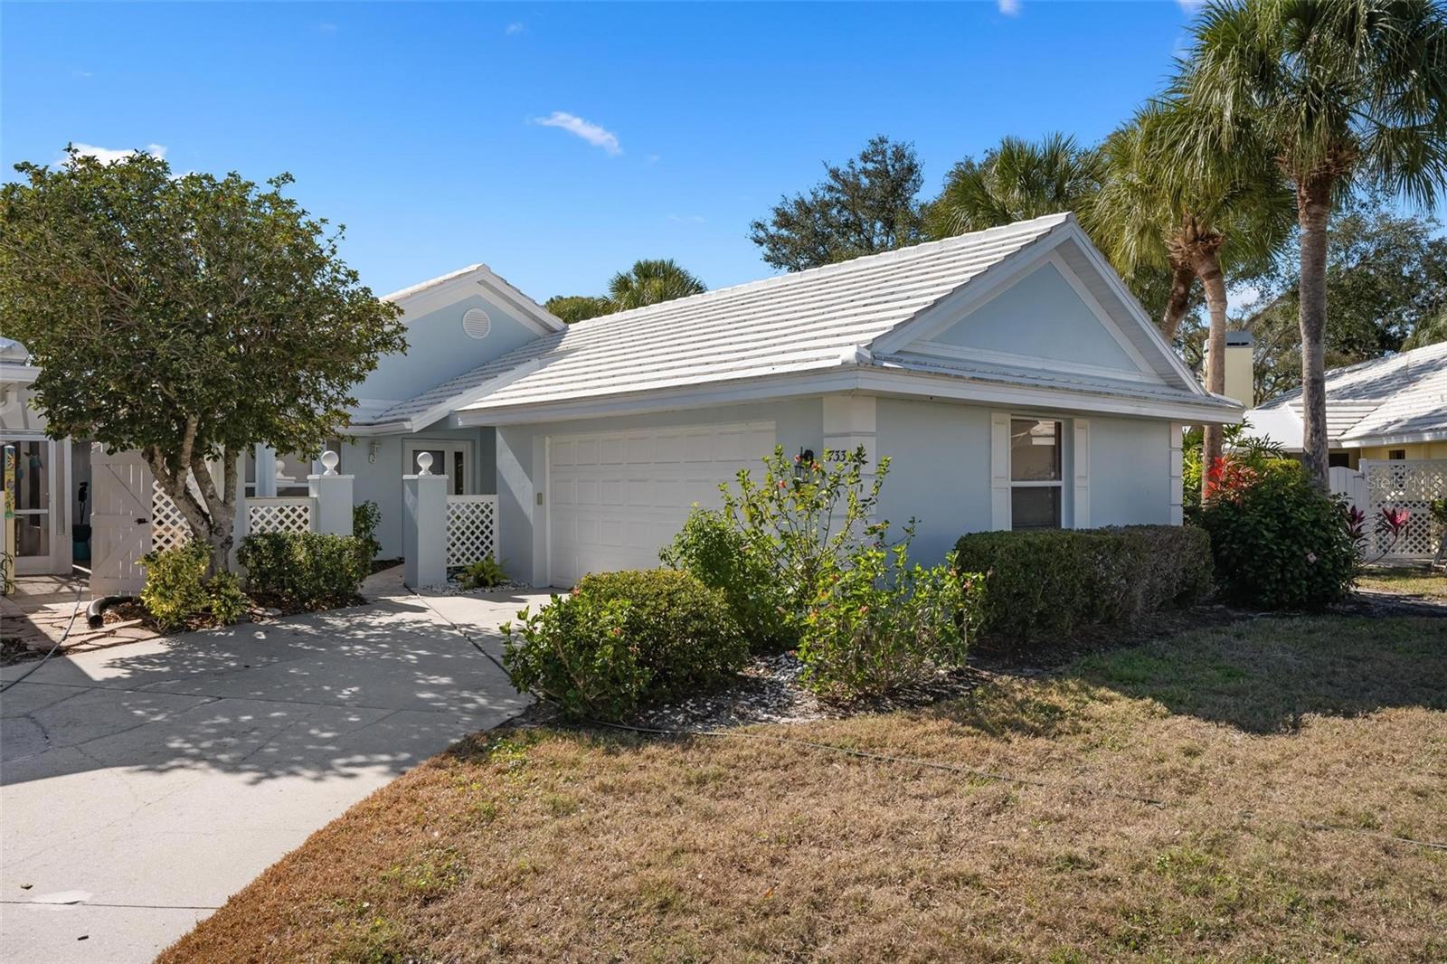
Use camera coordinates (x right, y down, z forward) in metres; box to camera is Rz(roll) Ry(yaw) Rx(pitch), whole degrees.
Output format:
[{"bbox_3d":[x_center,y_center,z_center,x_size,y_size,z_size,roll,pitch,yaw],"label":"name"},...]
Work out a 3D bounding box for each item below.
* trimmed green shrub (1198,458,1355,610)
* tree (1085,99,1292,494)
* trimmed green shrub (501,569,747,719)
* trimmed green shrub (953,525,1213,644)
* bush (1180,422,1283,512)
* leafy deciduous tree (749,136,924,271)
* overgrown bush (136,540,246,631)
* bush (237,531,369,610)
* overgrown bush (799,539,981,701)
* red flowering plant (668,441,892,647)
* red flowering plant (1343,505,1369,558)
[{"bbox_3d":[7.417,0.641,13.002,1.900,1.870,1.700,0,0,-42],"label":"trimmed green shrub"},{"bbox_3d":[8.307,-2.616,17.191,3.500,8.350,3.500,0,0,-42],"label":"tree"},{"bbox_3d":[-0.693,1.164,7.306,1.750,0.870,1.150,0,0,-42],"label":"trimmed green shrub"},{"bbox_3d":[4.335,1.079,11.433,4.750,0.990,0.750,0,0,-42],"label":"trimmed green shrub"},{"bbox_3d":[8.311,0.298,15.701,1.600,2.530,1.600,0,0,-42],"label":"bush"},{"bbox_3d":[3.692,-4.515,29.985,6.000,12.200,6.000,0,0,-42],"label":"leafy deciduous tree"},{"bbox_3d":[-5.982,1.129,10.904,1.000,0.880,1.000,0,0,-42],"label":"overgrown bush"},{"bbox_3d":[-5.298,1.101,12.345,1.750,0.920,0.800,0,0,-42],"label":"bush"},{"bbox_3d":[1.355,1.033,8.087,1.650,1.130,0.800,0,0,-42],"label":"overgrown bush"},{"bbox_3d":[0.494,0.628,9.022,1.400,1.880,1.500,0,0,-42],"label":"red flowering plant"},{"bbox_3d":[10.761,0.951,16.403,0.450,1.100,0.450,0,0,-42],"label":"red flowering plant"}]

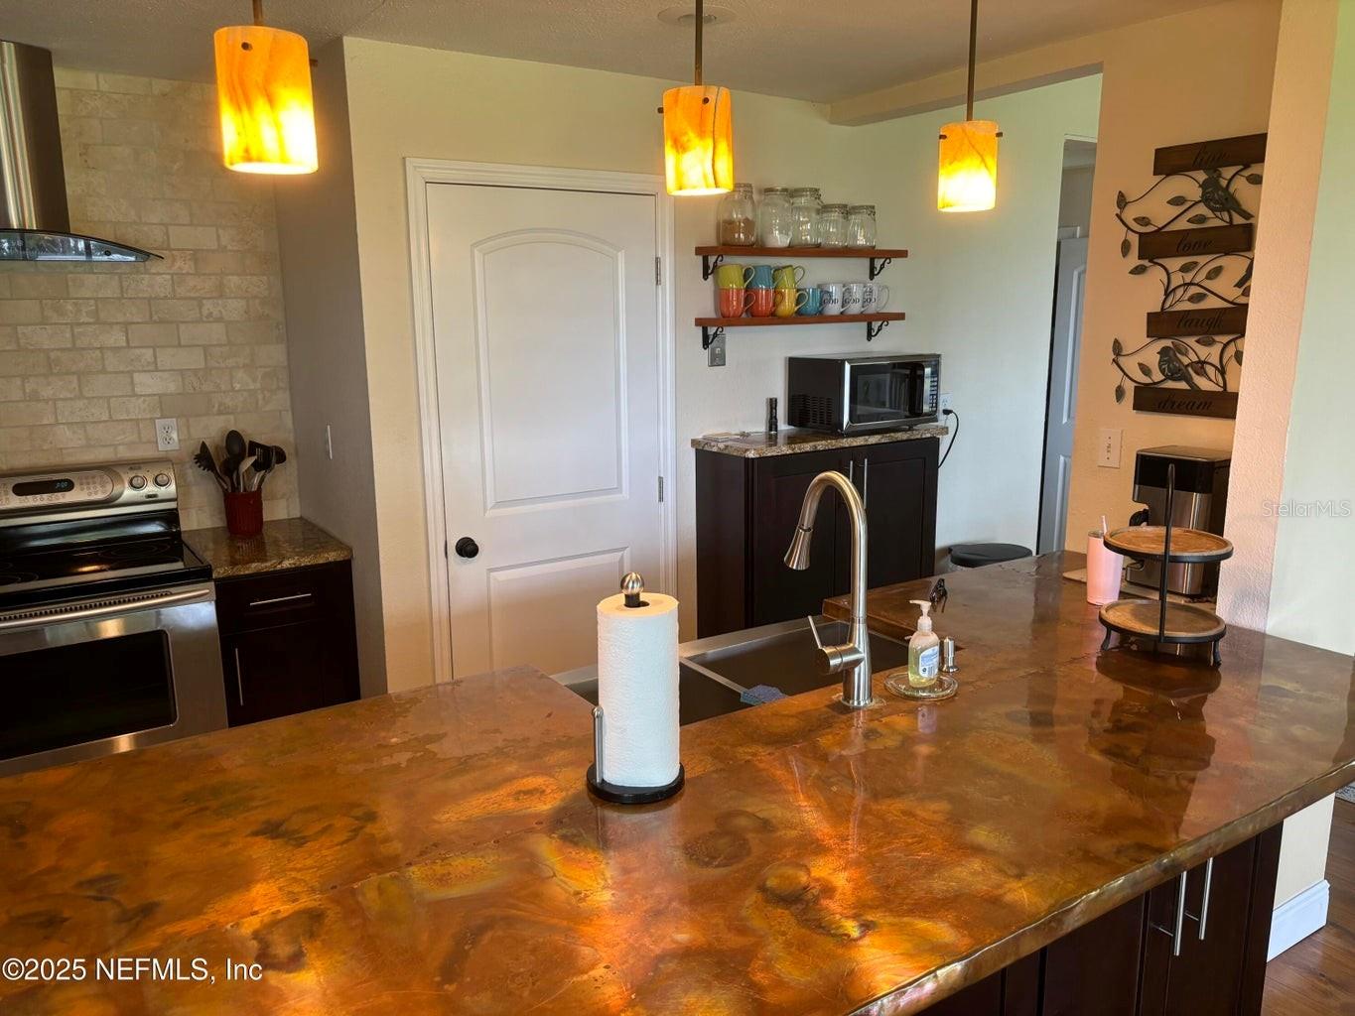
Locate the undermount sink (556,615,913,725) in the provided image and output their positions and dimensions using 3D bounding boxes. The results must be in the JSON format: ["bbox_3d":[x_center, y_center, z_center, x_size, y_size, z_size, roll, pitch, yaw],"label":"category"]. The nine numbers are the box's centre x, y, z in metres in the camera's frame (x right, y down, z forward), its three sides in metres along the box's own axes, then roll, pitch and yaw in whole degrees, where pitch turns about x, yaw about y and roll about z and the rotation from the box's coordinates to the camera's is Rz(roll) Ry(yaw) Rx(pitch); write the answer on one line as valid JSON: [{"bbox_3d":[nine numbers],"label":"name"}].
[{"bbox_3d":[0.162,0.485,2.286,0.870,0.240,0.485,-8,14,-33],"label":"undermount sink"}]

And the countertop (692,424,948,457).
[{"bbox_3d":[0.552,-0.266,3.811,0.968,0.030,0.335,-8,14,-32],"label":"countertop"}]

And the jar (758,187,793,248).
[{"bbox_3d":[0.349,-1.030,3.626,0.120,0.208,0.120,0,12,0],"label":"jar"}]

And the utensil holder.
[{"bbox_3d":[-1.490,0.017,3.495,0.113,0.145,0.113,-8,14,-32],"label":"utensil holder"}]

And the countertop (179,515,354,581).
[{"bbox_3d":[-1.411,0.128,3.472,0.418,0.040,0.650,-8,14,-33],"label":"countertop"}]

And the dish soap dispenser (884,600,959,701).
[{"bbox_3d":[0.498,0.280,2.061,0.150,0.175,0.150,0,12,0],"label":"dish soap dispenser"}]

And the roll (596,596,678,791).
[{"bbox_3d":[-0.062,0.292,1.651,0.131,0.283,0.131,0,12,0],"label":"roll"}]

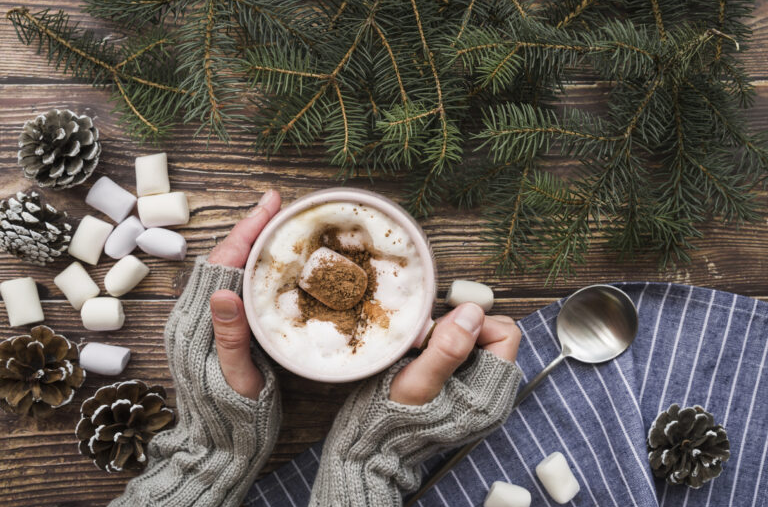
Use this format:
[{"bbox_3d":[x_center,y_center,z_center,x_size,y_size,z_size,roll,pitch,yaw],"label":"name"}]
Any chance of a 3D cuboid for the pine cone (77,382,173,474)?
[{"bbox_3d":[-0.168,0.113,0.526,0.062,0.049,0.061,0,90,0],"label":"pine cone"}]

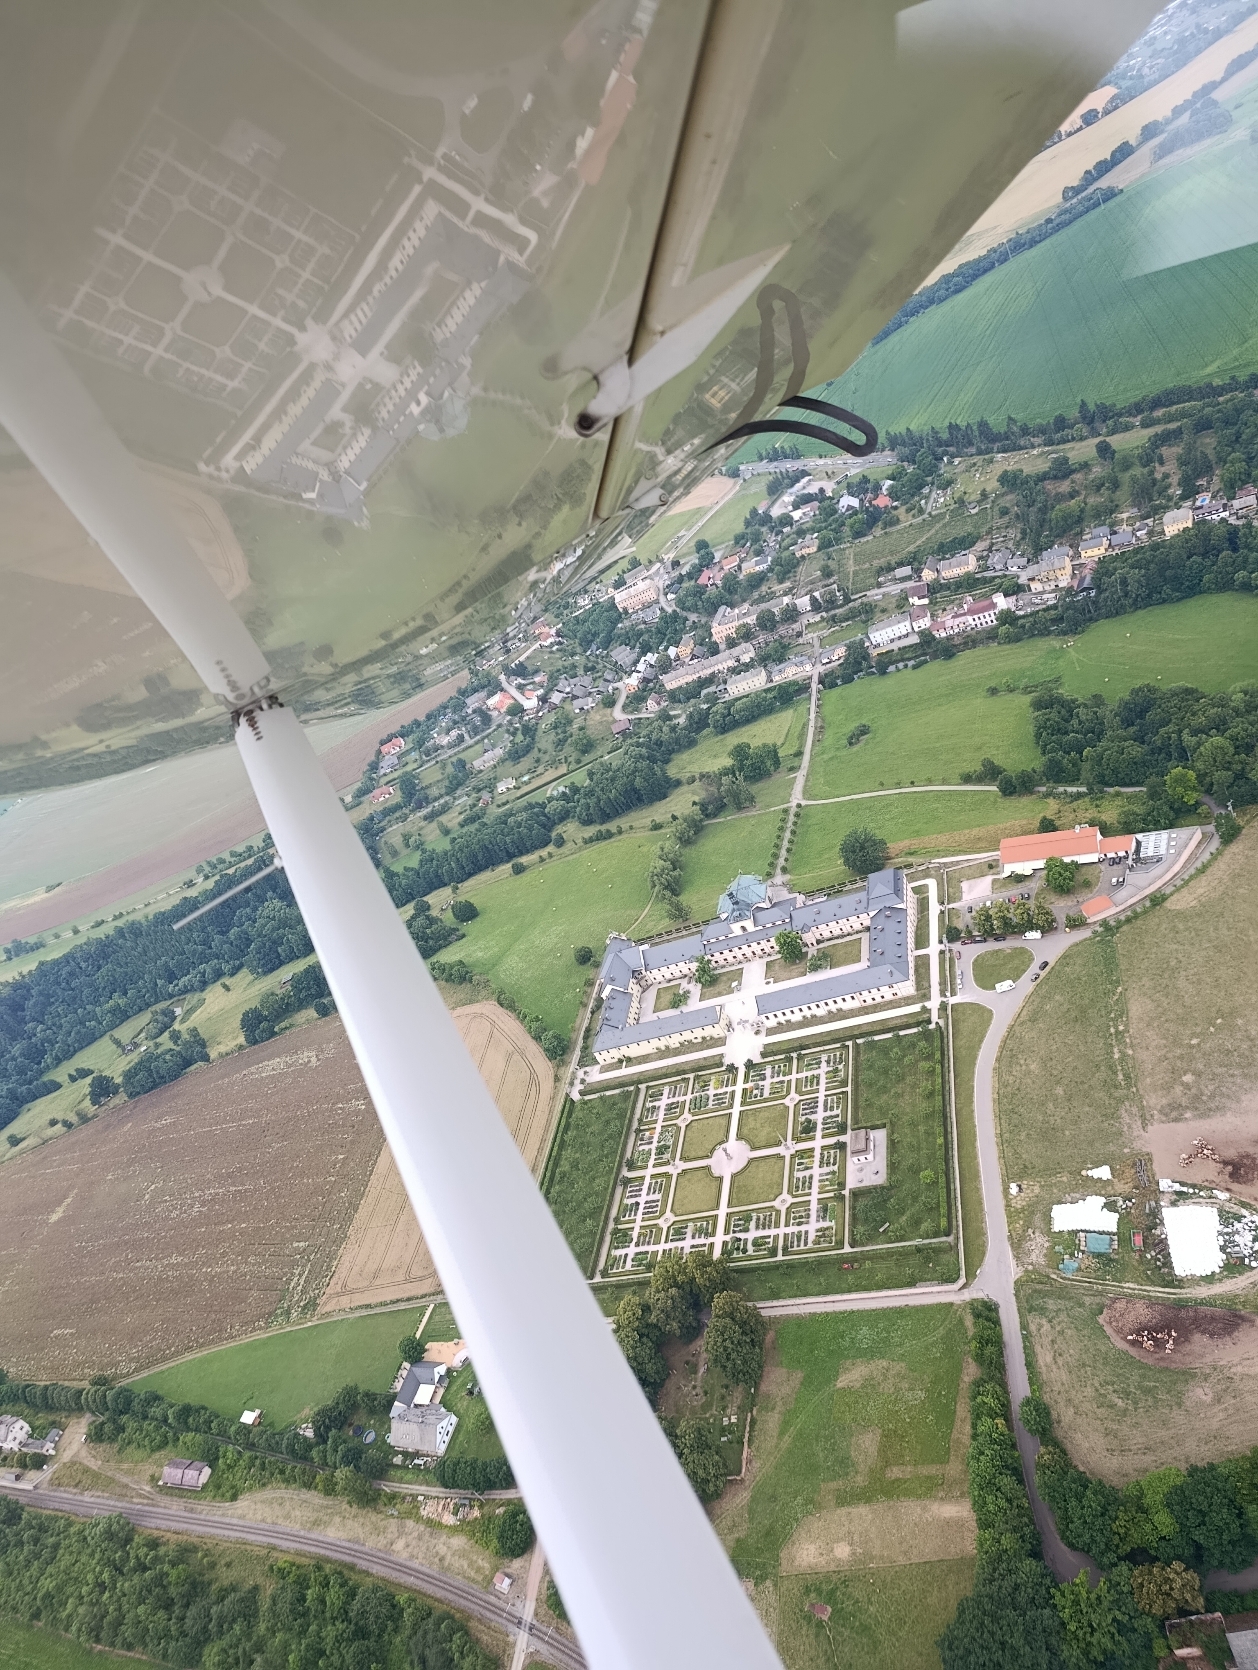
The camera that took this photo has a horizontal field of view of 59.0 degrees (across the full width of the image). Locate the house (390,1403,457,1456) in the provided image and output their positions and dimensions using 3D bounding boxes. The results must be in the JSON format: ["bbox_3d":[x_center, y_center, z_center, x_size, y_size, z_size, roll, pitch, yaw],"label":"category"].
[{"bbox_3d":[-69.431,199.724,374.350,20.520,8.280,13.230,-15,32,32],"label":"house"}]

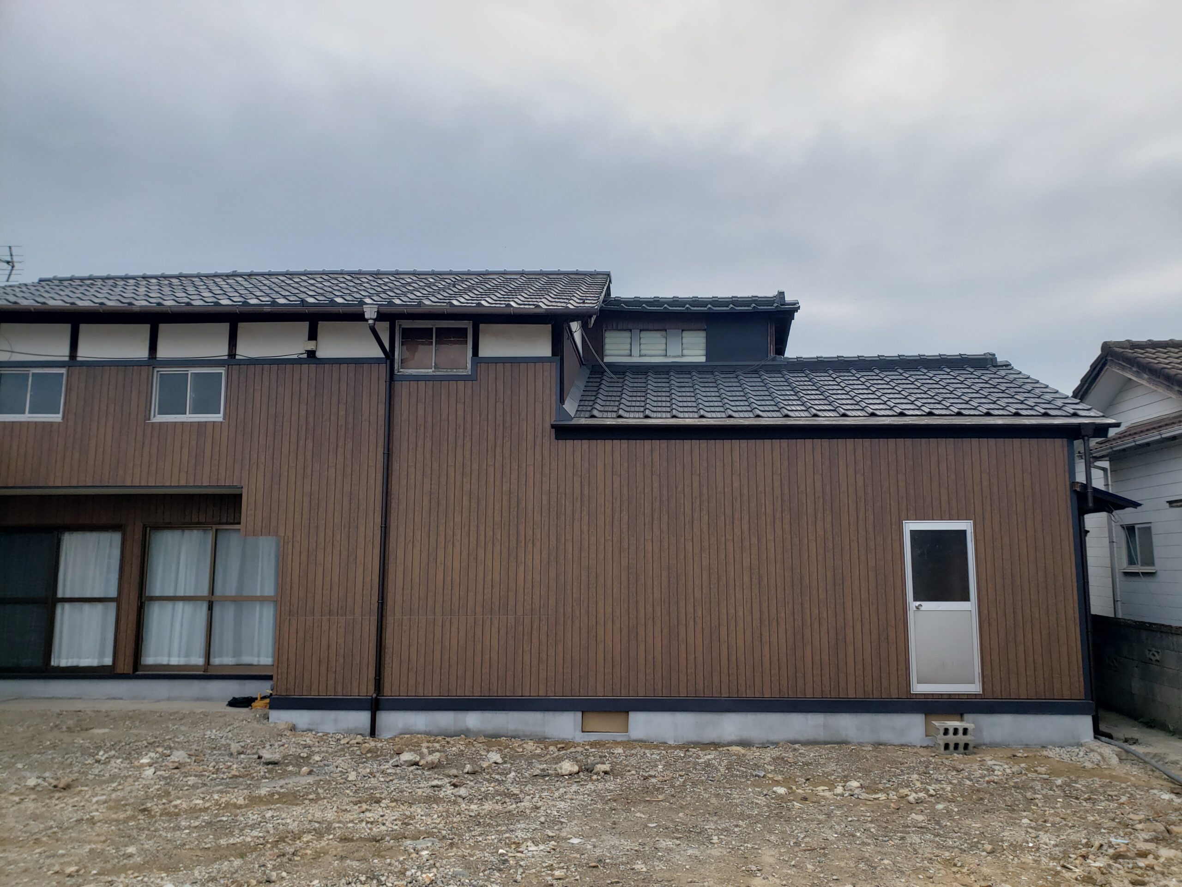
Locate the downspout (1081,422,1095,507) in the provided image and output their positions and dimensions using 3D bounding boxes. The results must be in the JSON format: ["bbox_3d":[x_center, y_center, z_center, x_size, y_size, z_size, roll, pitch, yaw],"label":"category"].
[{"bbox_3d":[5.417,0.243,9.634,0.155,0.927,0.140,0,-8,1],"label":"downspout"}]

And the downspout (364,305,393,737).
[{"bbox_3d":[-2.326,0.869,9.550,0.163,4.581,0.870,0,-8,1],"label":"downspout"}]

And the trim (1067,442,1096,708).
[{"bbox_3d":[5.383,1.389,9.803,0.082,2.870,0.080,0,-8,1],"label":"trim"}]

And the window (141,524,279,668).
[{"bbox_3d":[-4.751,1.941,11.137,1.770,1.789,0.110,0,-8,1],"label":"window"}]

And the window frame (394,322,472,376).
[{"bbox_3d":[-1.814,-1.103,10.272,0.885,0.634,0.090,0,-8,1],"label":"window frame"}]

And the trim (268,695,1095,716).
[{"bbox_3d":[0.949,2.851,9.654,8.970,0.146,0.050,0,-8,1],"label":"trim"}]

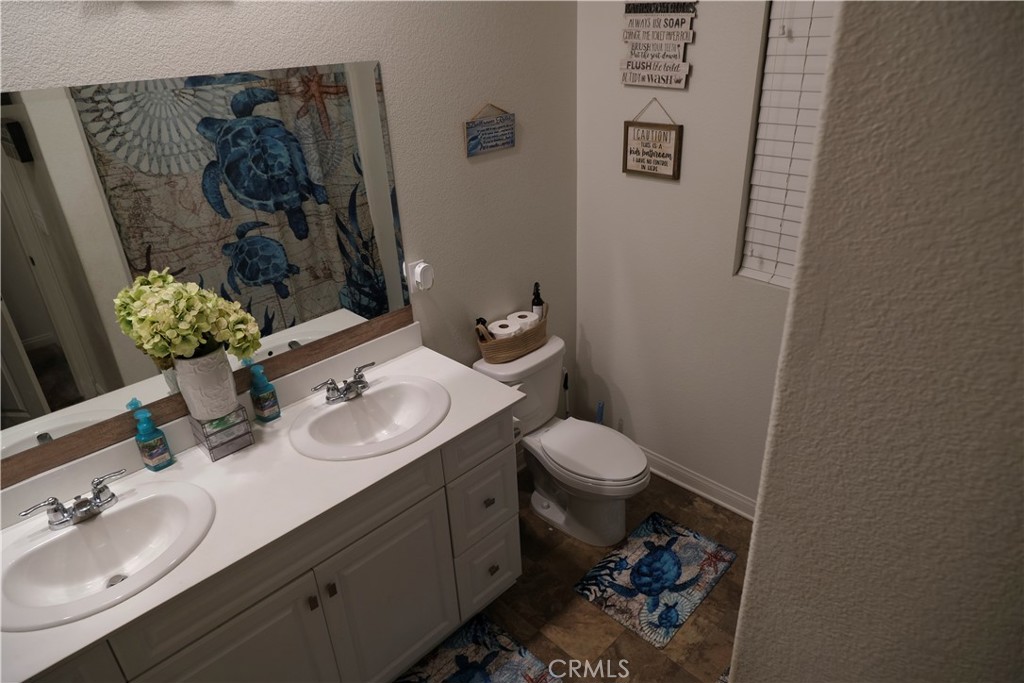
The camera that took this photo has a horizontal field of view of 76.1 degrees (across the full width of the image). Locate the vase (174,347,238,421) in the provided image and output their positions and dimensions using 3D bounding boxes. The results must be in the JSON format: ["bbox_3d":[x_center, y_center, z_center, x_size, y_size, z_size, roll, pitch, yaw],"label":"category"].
[{"bbox_3d":[-0.879,0.108,1.884,0.142,0.200,0.142,-26,34,-38],"label":"vase"}]

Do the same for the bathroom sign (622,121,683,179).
[{"bbox_3d":[0.548,-0.751,2.571,0.030,0.204,0.253,-26,34,-38],"label":"bathroom sign"}]

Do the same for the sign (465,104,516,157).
[{"bbox_3d":[-0.083,-0.799,2.458,0.252,0.170,0.016,-26,34,-38],"label":"sign"}]

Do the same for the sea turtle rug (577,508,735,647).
[{"bbox_3d":[0.584,0.922,2.618,0.400,0.010,0.582,20,35,39],"label":"sea turtle rug"}]

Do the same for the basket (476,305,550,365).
[{"bbox_3d":[0.005,-0.024,2.784,0.345,0.165,0.155,-26,34,-38],"label":"basket"}]

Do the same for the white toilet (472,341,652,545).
[{"bbox_3d":[0.255,0.451,2.792,0.440,0.730,0.735,-26,34,-38],"label":"white toilet"}]

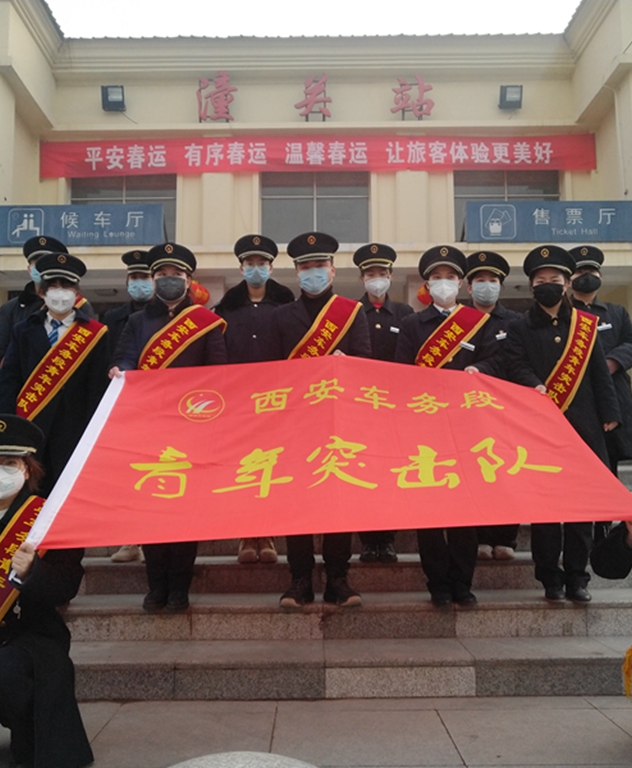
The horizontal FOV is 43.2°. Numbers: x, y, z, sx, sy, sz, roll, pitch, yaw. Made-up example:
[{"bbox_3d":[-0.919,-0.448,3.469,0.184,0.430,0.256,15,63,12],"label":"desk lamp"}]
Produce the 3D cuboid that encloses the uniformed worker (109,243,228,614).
[{"bbox_3d":[-0.704,0.168,3.812,0.550,1.730,0.400,0,-6,-5],"label":"uniformed worker"}]

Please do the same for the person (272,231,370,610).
[{"bbox_3d":[0.026,0.134,3.829,0.480,1.786,0.380,-1,-6,0],"label":"person"}]

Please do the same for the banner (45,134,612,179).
[{"bbox_3d":[0.048,-3.679,12.859,8.953,0.678,0.060,-1,-6,0],"label":"banner"}]

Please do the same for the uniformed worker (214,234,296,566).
[{"bbox_3d":[-0.324,0.054,4.277,0.500,1.754,0.350,0,-6,-2],"label":"uniformed worker"}]

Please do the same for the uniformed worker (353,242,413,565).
[{"bbox_3d":[0.340,0.073,4.278,0.480,1.703,0.330,-1,-6,0],"label":"uniformed worker"}]

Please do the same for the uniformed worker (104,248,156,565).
[{"bbox_3d":[-0.971,0.094,4.343,0.480,1.702,0.340,-1,-6,8],"label":"uniformed worker"}]

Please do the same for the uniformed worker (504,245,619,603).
[{"bbox_3d":[1.199,0.160,3.933,0.520,1.734,0.400,-1,-6,5],"label":"uniformed worker"}]

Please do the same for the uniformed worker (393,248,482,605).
[{"bbox_3d":[0.600,0.167,3.817,0.470,1.708,0.400,-1,-6,2],"label":"uniformed worker"}]

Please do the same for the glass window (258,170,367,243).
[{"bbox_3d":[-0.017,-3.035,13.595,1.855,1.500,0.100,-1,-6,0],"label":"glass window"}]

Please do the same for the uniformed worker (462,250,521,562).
[{"bbox_3d":[0.931,0.091,4.309,0.480,1.662,0.340,-2,-6,10],"label":"uniformed worker"}]

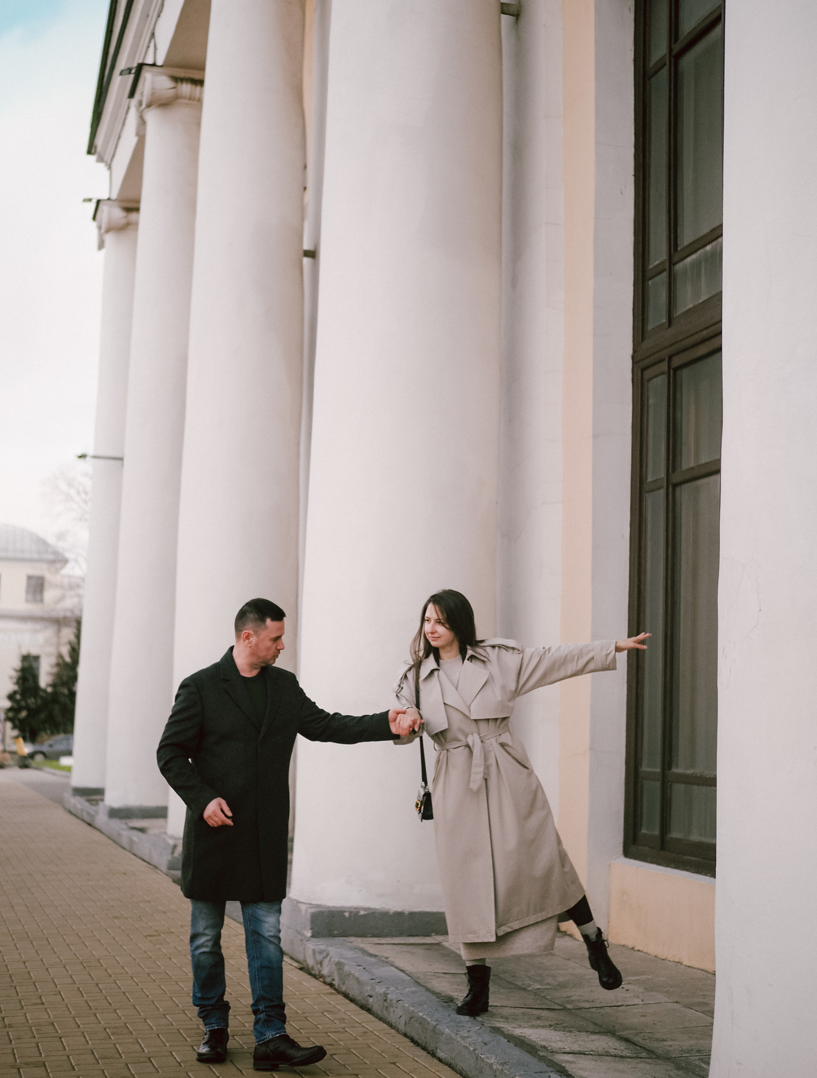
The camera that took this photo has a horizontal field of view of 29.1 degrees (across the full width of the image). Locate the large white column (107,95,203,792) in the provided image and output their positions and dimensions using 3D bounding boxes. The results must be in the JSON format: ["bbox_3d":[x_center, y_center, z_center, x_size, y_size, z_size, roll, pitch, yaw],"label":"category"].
[{"bbox_3d":[-3.142,-1.215,20.827,1.320,9.650,1.320,4,-7,-16],"label":"large white column"}]

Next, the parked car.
[{"bbox_3d":[-15.246,9.599,72.000,4.400,1.450,1.750,4,-7,-16],"label":"parked car"}]

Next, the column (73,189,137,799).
[{"bbox_3d":[-4.735,-0.573,26.262,1.320,9.650,1.320,4,-7,-16],"label":"column"}]

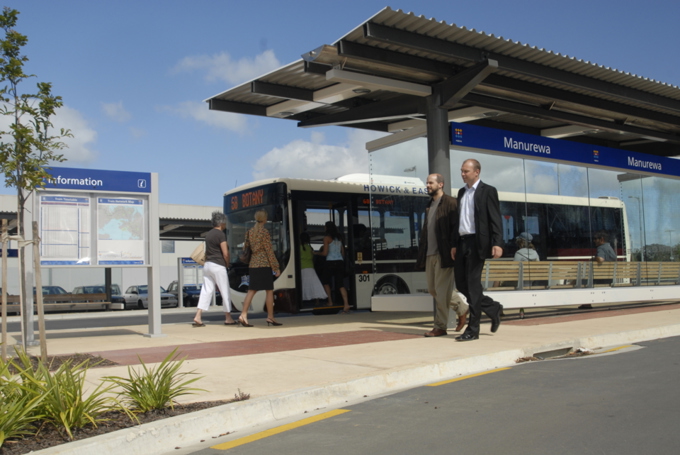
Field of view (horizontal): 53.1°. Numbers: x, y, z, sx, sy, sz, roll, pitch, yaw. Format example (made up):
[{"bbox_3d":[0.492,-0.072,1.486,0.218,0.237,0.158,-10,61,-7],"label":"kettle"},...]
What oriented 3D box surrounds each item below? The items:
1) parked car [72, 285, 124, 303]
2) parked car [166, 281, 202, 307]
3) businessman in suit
[{"bbox_3d":[-12.830,3.850,36.106,1.710,1.410,4.450,2,-6,-35],"label":"parked car"},{"bbox_3d":[-8.550,3.891,39.008,1.740,1.670,4.300,2,-6,-35],"label":"parked car"},{"bbox_3d":[1.394,0.220,6.824,0.600,1.790,0.520,2,-7,-38],"label":"businessman in suit"}]

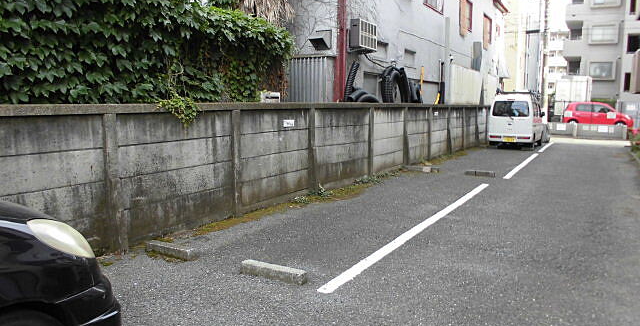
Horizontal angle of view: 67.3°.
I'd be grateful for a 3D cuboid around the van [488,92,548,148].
[{"bbox_3d":[7.445,-1.653,17.845,1.475,1.930,3.395,5,8,30],"label":"van"}]

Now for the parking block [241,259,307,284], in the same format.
[{"bbox_3d":[-0.388,0.939,4.110,0.600,0.090,0.120,4,8,27],"label":"parking block"}]

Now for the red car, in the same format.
[{"bbox_3d":[15.736,-2.643,27.200,3.460,1.570,1.550,5,8,30],"label":"red car"}]

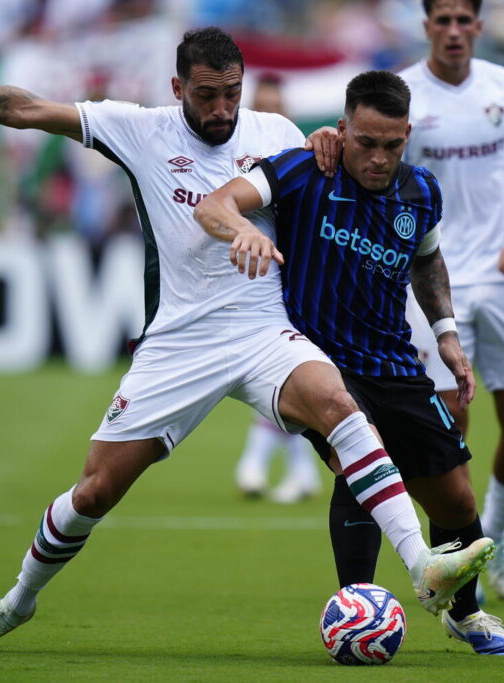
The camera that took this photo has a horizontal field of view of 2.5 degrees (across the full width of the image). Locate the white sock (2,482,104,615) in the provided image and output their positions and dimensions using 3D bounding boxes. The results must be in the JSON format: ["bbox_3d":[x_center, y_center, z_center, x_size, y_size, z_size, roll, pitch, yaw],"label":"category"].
[{"bbox_3d":[-0.531,0.554,30.300,0.140,0.370,0.125,5,36,-39],"label":"white sock"}]

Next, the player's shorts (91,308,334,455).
[{"bbox_3d":[-0.104,0.106,30.100,0.590,0.385,0.370,0,1,-12],"label":"player's shorts"}]

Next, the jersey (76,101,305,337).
[{"bbox_3d":[-0.163,-0.326,30.150,0.560,0.620,0.330,0,1,-12],"label":"jersey"}]

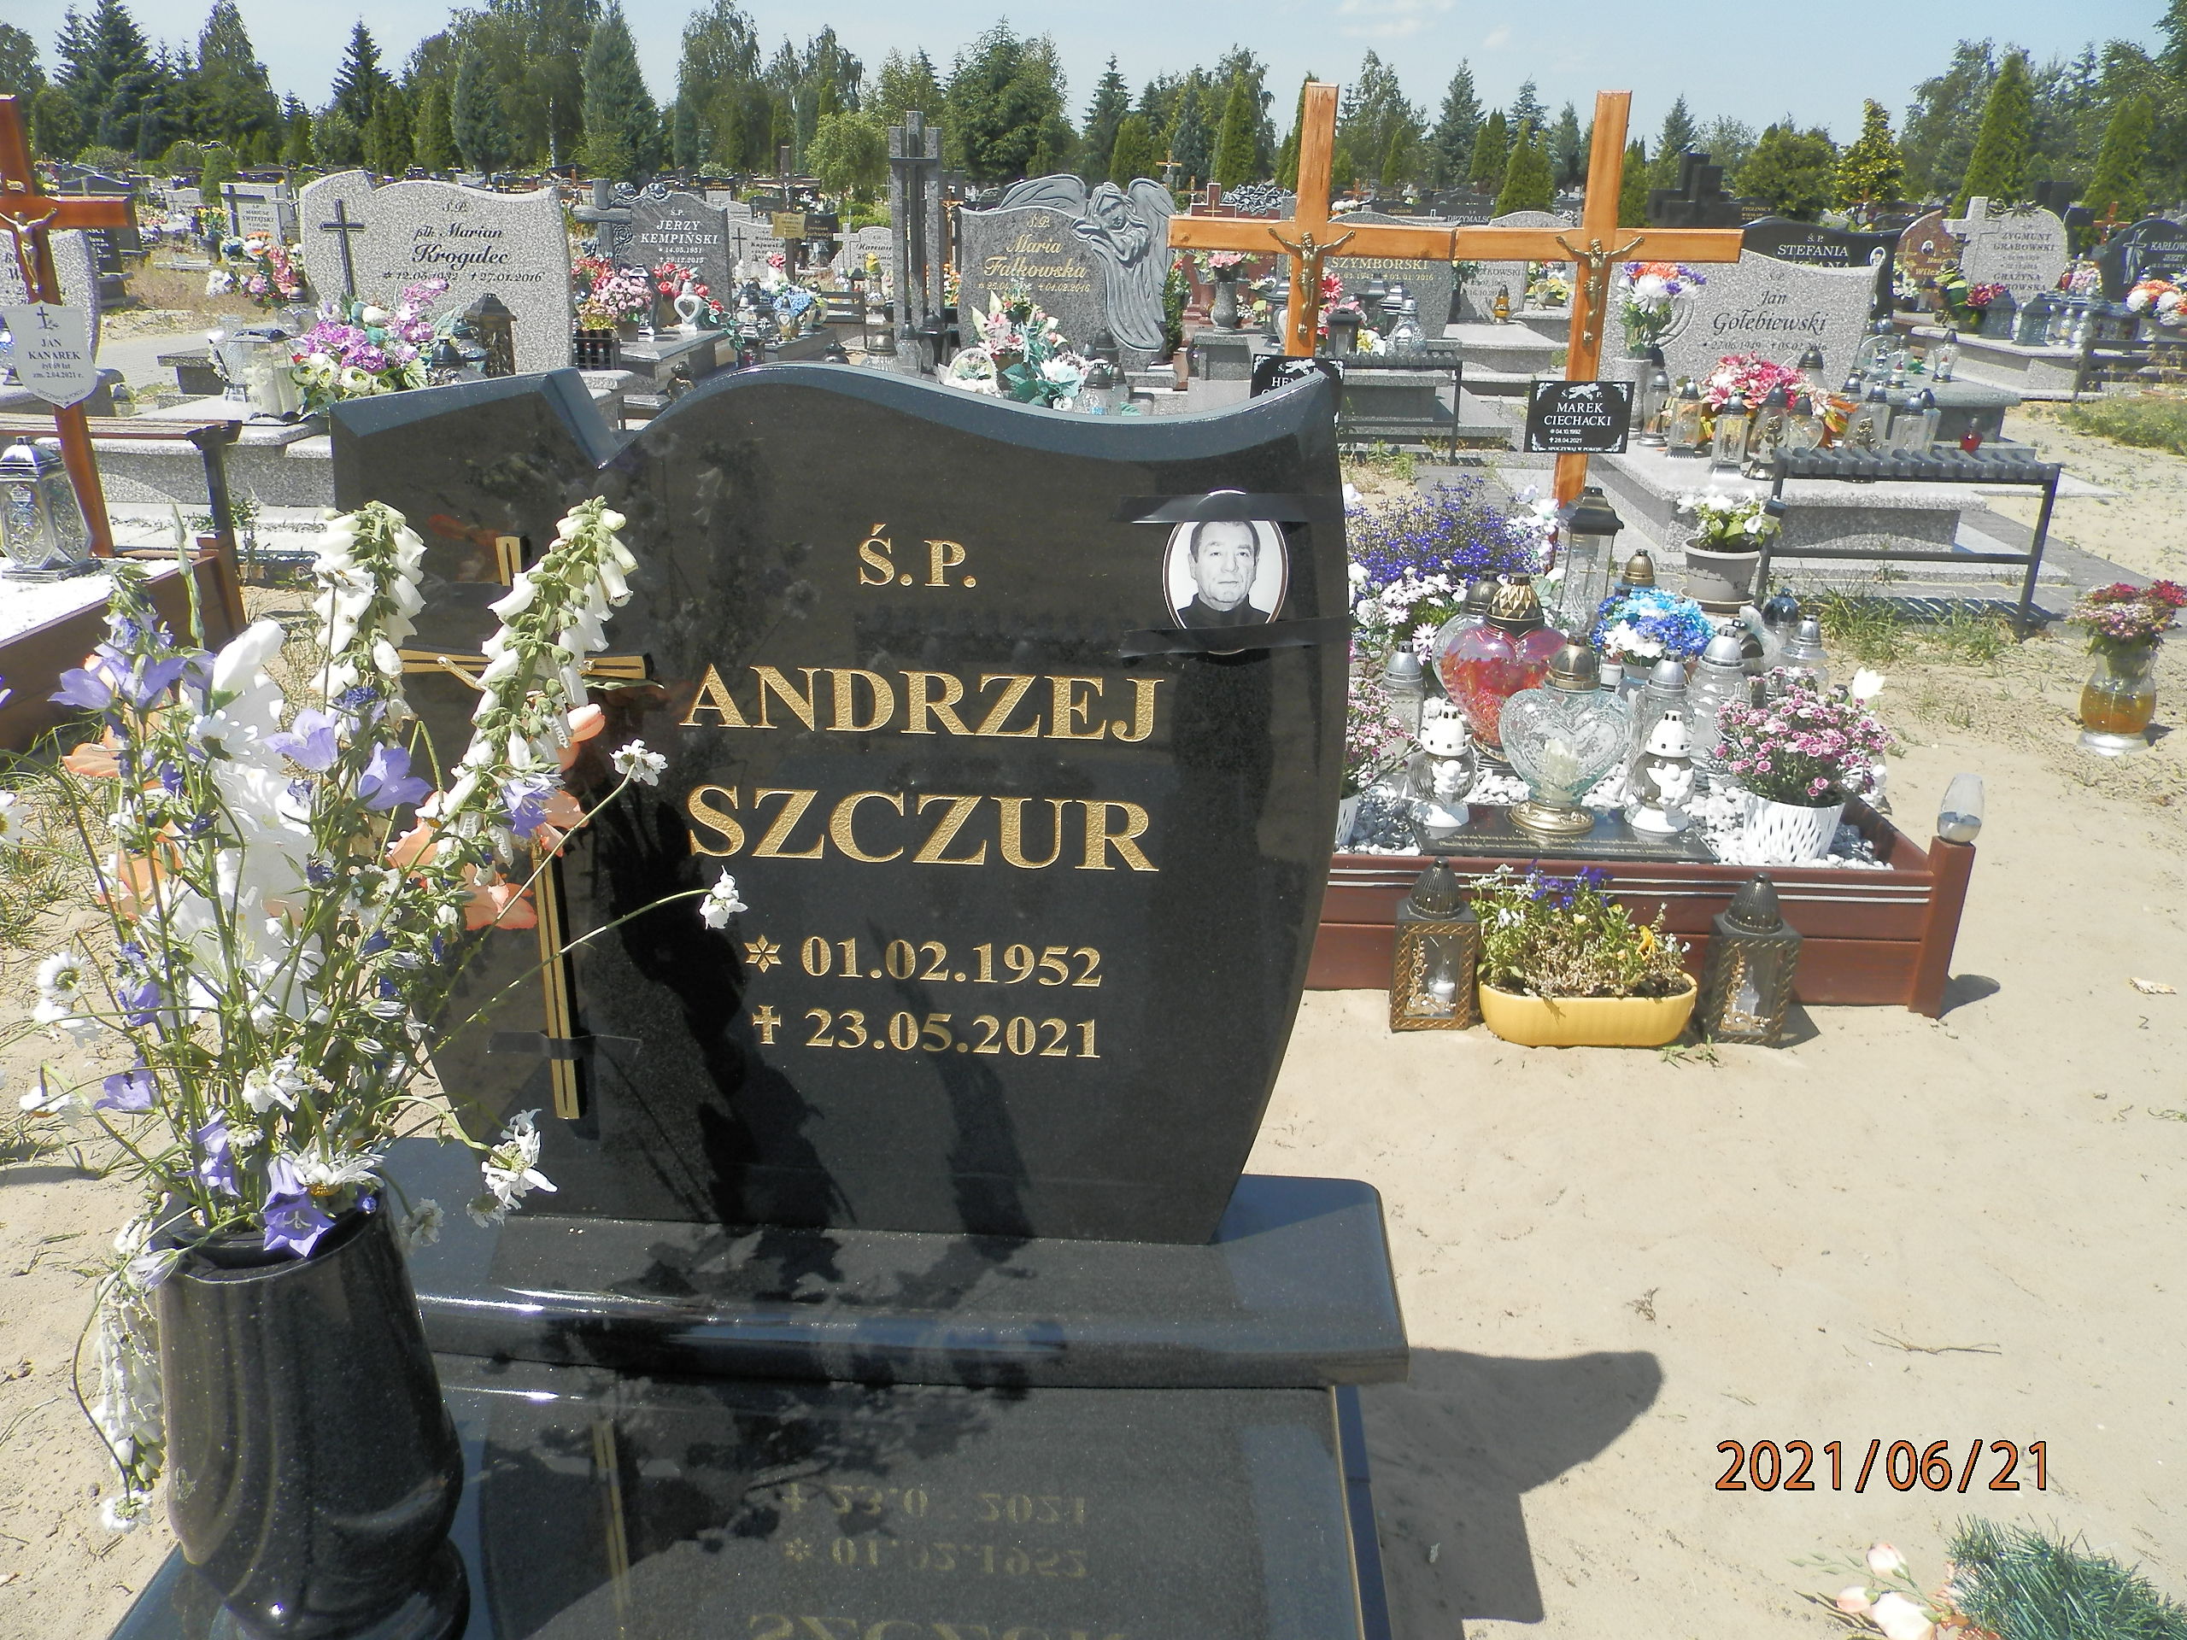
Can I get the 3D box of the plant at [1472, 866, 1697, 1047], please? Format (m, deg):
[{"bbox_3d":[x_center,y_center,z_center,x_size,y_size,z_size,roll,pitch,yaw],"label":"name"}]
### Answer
[{"bbox_3d":[0.743,0.191,2.358,0.335,0.270,0.170,2,22,2],"label":"plant"}]

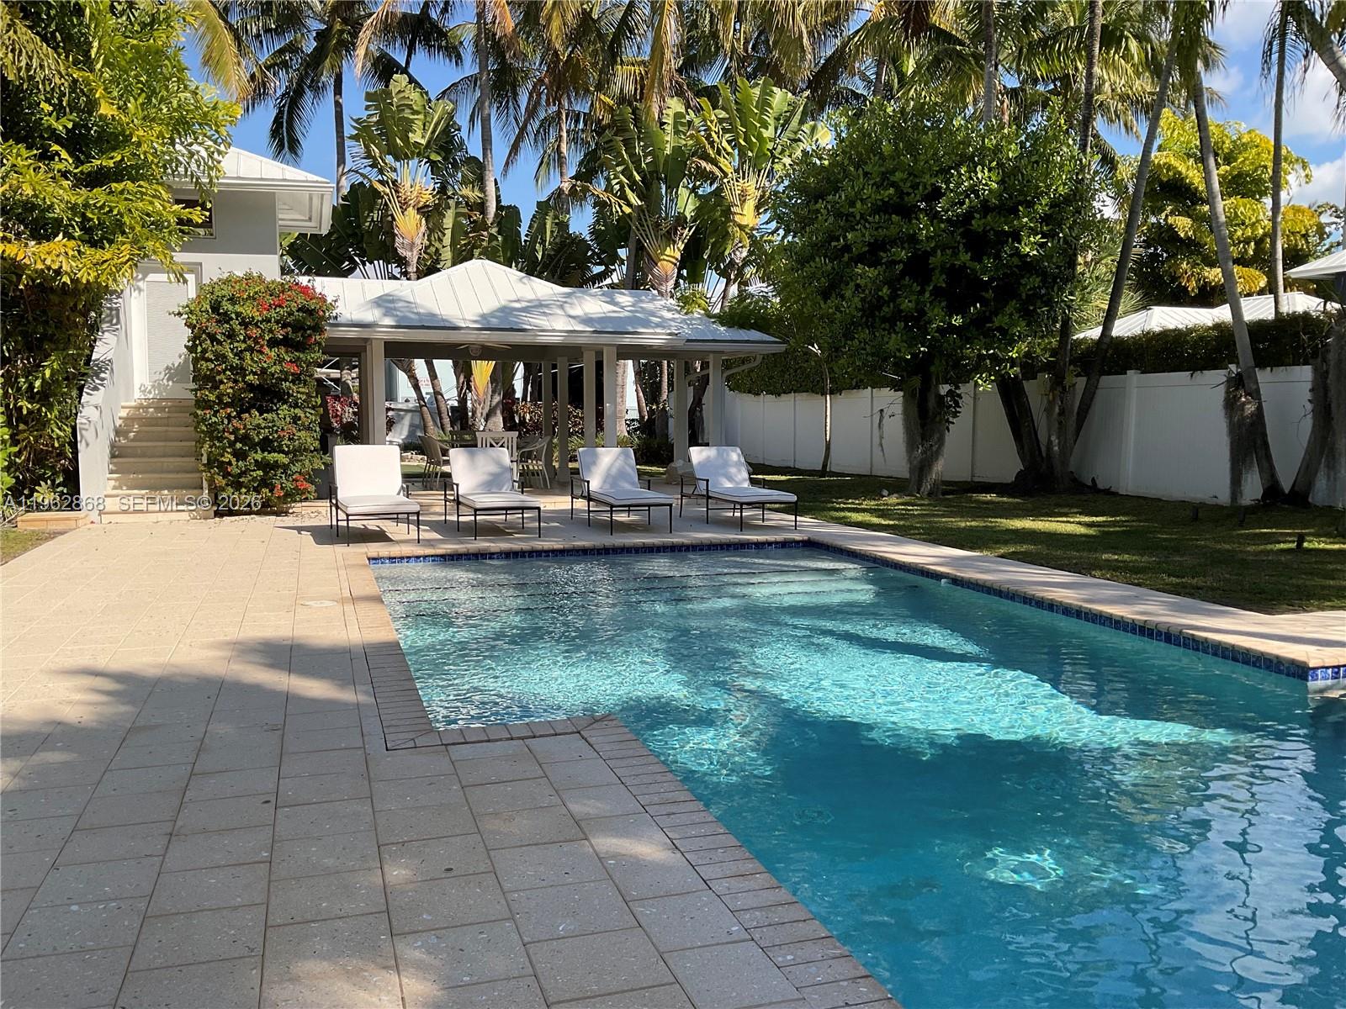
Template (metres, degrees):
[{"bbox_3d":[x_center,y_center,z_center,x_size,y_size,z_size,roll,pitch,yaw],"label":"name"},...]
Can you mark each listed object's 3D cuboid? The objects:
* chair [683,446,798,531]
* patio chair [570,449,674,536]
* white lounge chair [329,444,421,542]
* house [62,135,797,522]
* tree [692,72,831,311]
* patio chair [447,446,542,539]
[{"bbox_3d":[0.764,-0.243,13.566,0.763,0.940,1.887,-2,5,-20],"label":"chair"},{"bbox_3d":[-0.623,-0.218,13.240,0.763,0.940,1.887,-1,5,-18],"label":"patio chair"},{"bbox_3d":[-3.224,-0.132,12.123,0.763,0.940,1.887,-2,5,-21],"label":"white lounge chair"},{"bbox_3d":[-3.715,-2.934,17.961,10.257,5.589,6.838,-1,5,-18],"label":"house"},{"bbox_3d":[2.148,-5.804,28.387,2.800,9.453,2.700,-1,5,-18],"label":"tree"},{"bbox_3d":[-2.054,-0.178,12.715,0.763,0.940,1.887,-2,5,-20],"label":"patio chair"}]

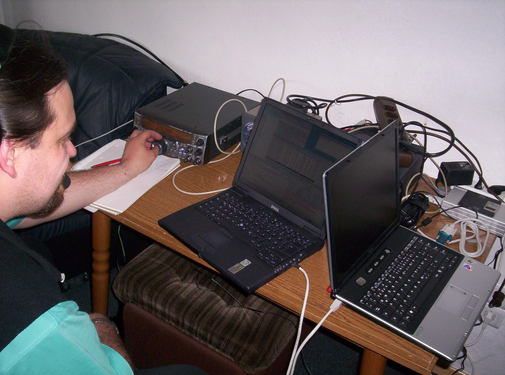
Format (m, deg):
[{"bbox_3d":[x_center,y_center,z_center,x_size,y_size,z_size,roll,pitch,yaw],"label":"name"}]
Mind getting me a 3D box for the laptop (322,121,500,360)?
[{"bbox_3d":[0.367,0.099,1.181,0.343,0.309,0.352,25,36,29],"label":"laptop"}]

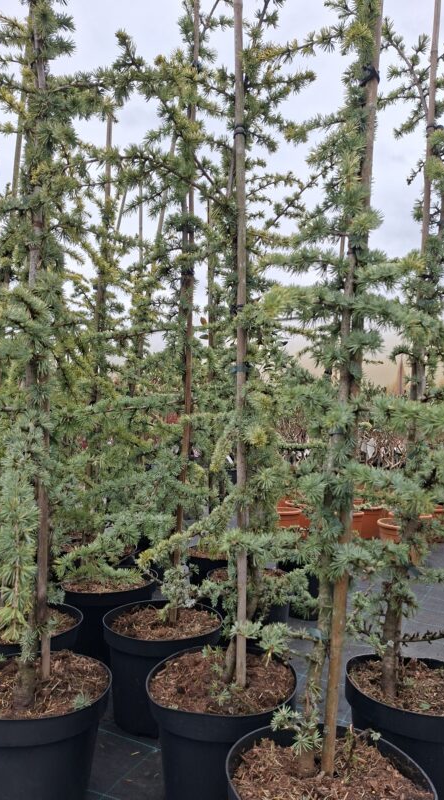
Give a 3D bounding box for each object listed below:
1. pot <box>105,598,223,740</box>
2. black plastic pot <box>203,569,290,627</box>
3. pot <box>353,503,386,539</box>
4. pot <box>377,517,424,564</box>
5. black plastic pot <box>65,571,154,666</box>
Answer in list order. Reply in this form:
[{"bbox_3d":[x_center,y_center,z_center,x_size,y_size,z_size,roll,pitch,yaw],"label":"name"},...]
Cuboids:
[{"bbox_3d":[-0.214,0.951,1.905,0.419,0.328,0.419,2,-4,0],"label":"pot"},{"bbox_3d":[0.135,1.000,2.500,0.415,0.328,0.415,2,-4,0],"label":"black plastic pot"},{"bbox_3d":[1.446,1.213,5.263,0.368,0.330,0.368,2,-4,0],"label":"pot"},{"bbox_3d":[1.408,1.146,4.184,0.368,0.330,0.368,2,-4,0],"label":"pot"},{"bbox_3d":[-0.504,0.968,2.376,0.428,0.331,0.428,2,-4,0],"label":"black plastic pot"}]

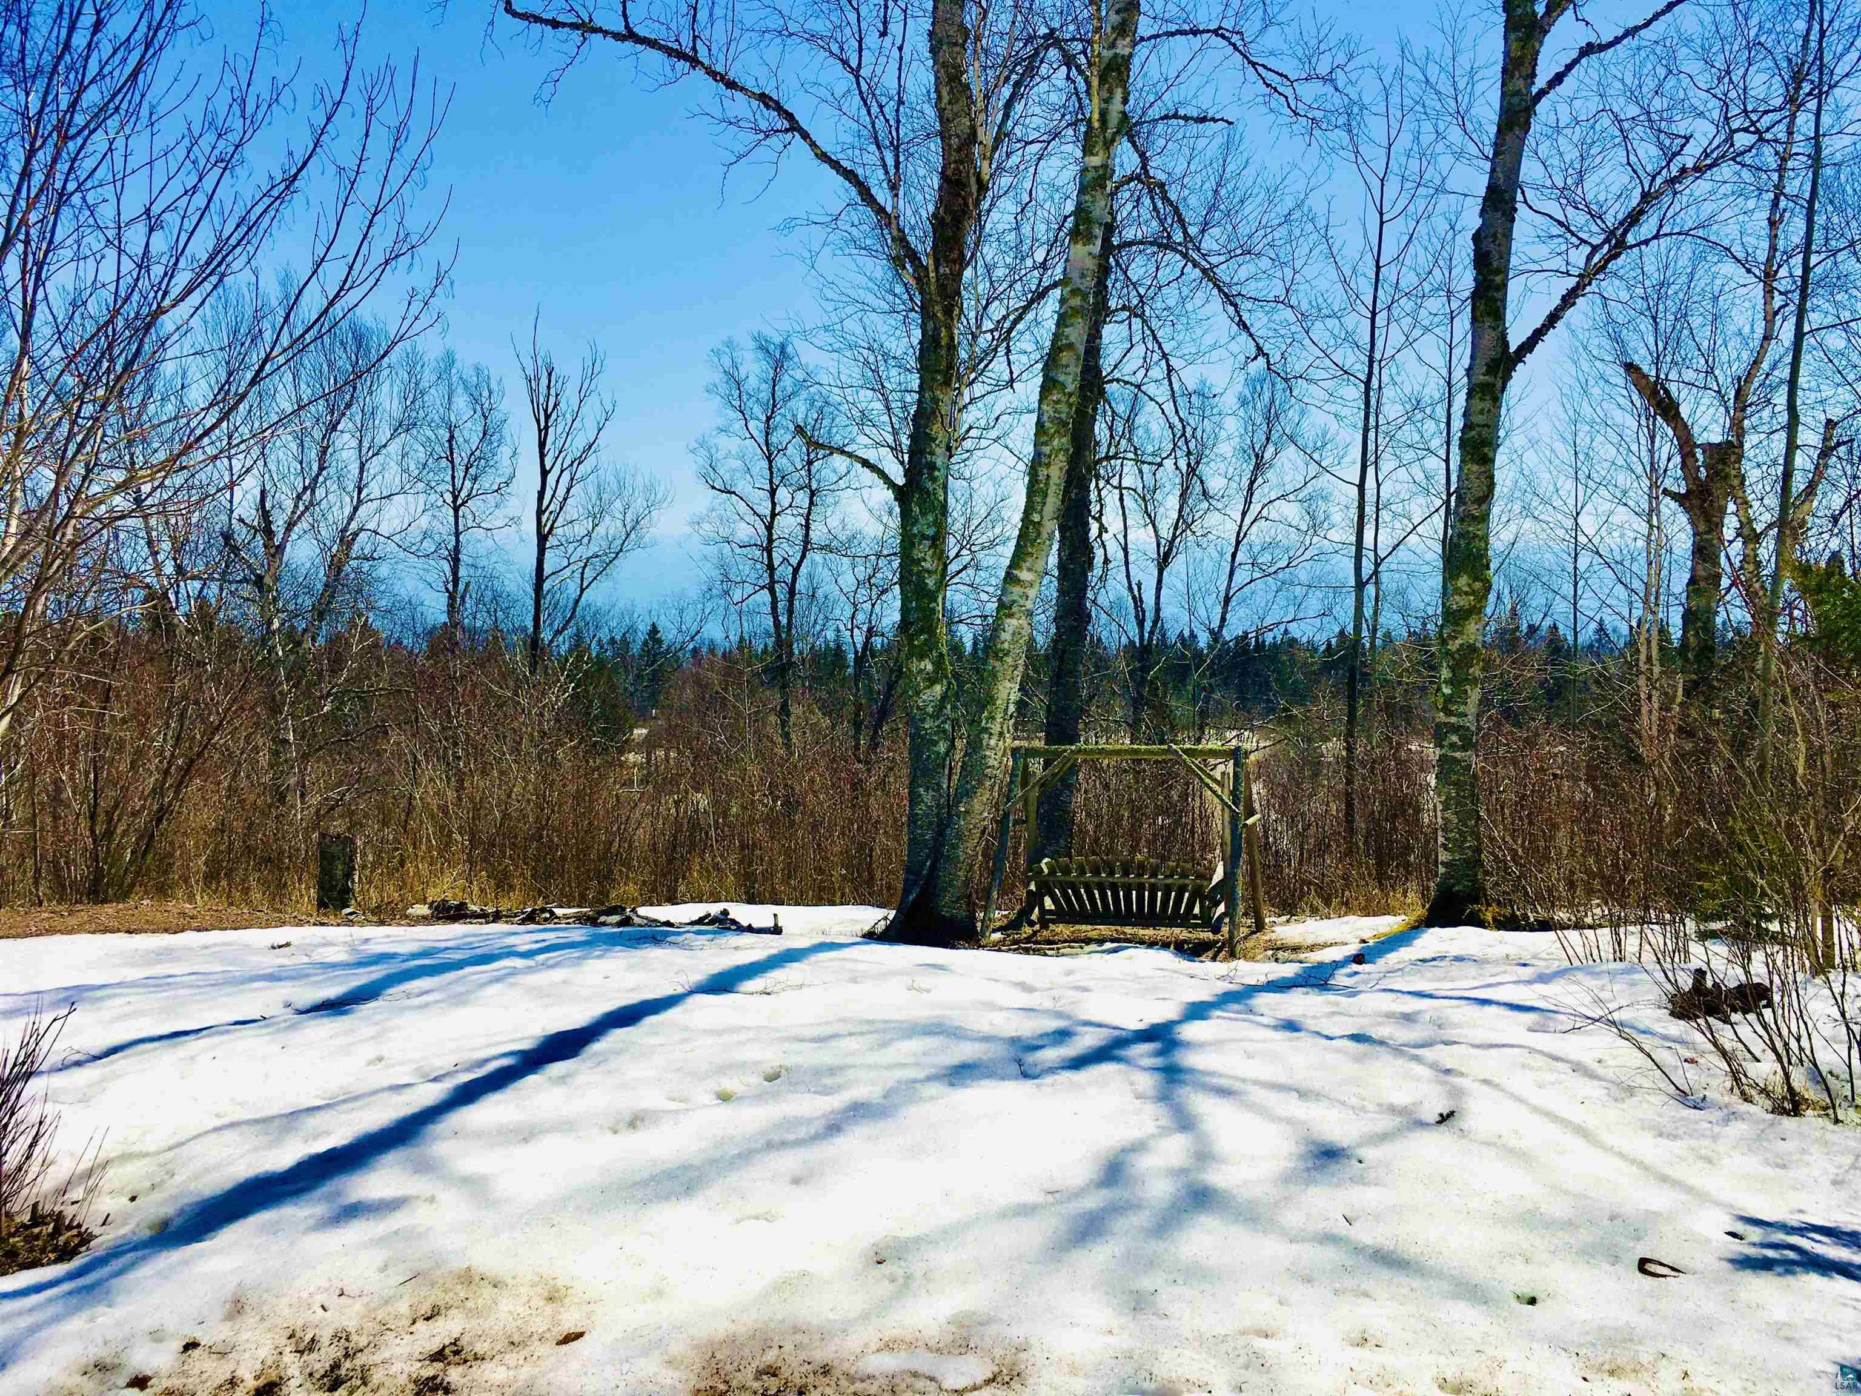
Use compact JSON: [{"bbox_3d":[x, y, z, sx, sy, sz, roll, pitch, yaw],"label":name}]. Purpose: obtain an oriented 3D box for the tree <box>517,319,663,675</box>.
[{"bbox_3d":[-7.578,-3.751,34.799,3.310,9.100,3.140,-1,6,-12],"label":"tree"}]

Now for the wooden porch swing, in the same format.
[{"bbox_3d":[1.719,1.251,13.806,2.350,1.660,1.180,2,6,21],"label":"wooden porch swing"}]

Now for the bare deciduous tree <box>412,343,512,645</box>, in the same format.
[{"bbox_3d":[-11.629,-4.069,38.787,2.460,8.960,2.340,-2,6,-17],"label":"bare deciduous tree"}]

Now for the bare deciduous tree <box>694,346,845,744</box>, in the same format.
[{"bbox_3d":[-3.606,-3.361,34.839,3.410,9.380,3.240,-1,6,-6],"label":"bare deciduous tree"}]

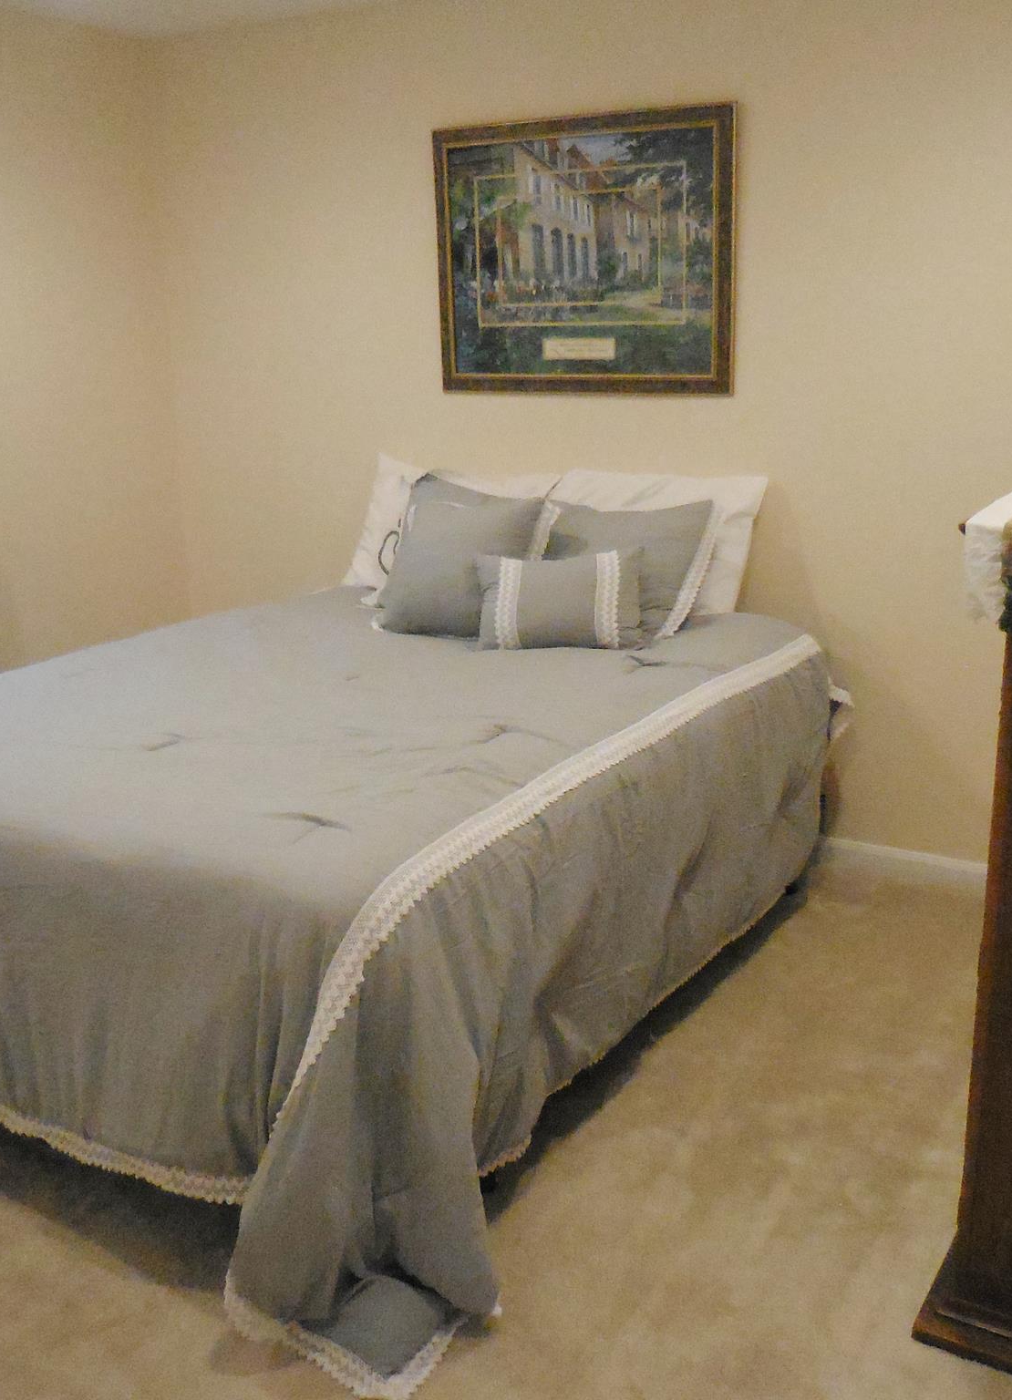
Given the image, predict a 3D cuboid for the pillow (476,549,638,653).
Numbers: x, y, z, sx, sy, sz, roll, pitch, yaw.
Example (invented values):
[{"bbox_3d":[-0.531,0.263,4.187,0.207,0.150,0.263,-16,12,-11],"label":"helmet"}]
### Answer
[{"bbox_3d":[0.141,-0.258,3.513,0.418,0.274,0.129,1,-10,8],"label":"pillow"}]

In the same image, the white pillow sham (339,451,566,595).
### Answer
[{"bbox_3d":[-0.154,-0.519,4.047,0.667,0.428,0.149,8,-9,29],"label":"white pillow sham"}]

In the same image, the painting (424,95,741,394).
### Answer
[{"bbox_3d":[0.199,-1.252,3.807,0.935,0.744,0.030,8,18,29],"label":"painting"}]

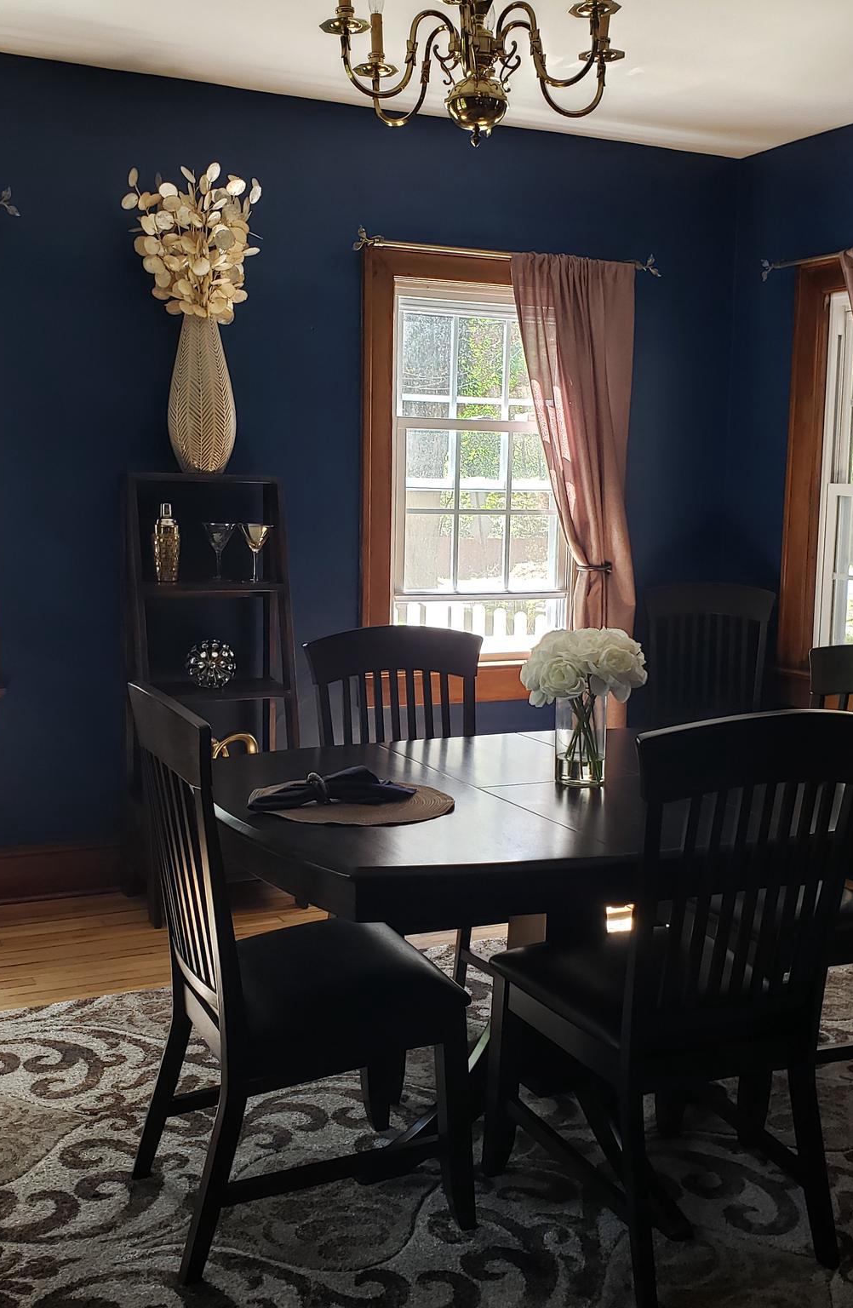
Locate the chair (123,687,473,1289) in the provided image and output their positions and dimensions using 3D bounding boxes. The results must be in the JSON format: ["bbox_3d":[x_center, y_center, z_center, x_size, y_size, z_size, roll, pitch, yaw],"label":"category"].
[{"bbox_3d":[-0.245,0.551,2.467,0.564,1.002,0.506,-3,8,-24],"label":"chair"}]

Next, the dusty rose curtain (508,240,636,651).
[{"bbox_3d":[0.557,-0.378,5.034,0.580,2.180,0.130,-2,7,-25],"label":"dusty rose curtain"}]

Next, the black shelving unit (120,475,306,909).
[{"bbox_3d":[-0.694,0.125,4.240,0.517,1.394,0.408,-3,8,-26],"label":"black shelving unit"}]

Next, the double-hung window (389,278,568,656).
[{"bbox_3d":[0.221,-0.688,4.972,0.780,1.380,0.100,-2,7,-25],"label":"double-hung window"}]

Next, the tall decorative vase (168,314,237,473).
[{"bbox_3d":[-0.734,-0.856,4.299,0.225,0.500,0.225,-2,7,-25],"label":"tall decorative vase"}]

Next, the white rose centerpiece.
[{"bbox_3d":[0.329,0.109,2.772,0.270,0.330,0.270,1,7,0],"label":"white rose centerpiece"}]

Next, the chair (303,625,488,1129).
[{"bbox_3d":[0.027,0.457,3.374,0.510,1.010,0.560,-2,7,-25],"label":"chair"}]

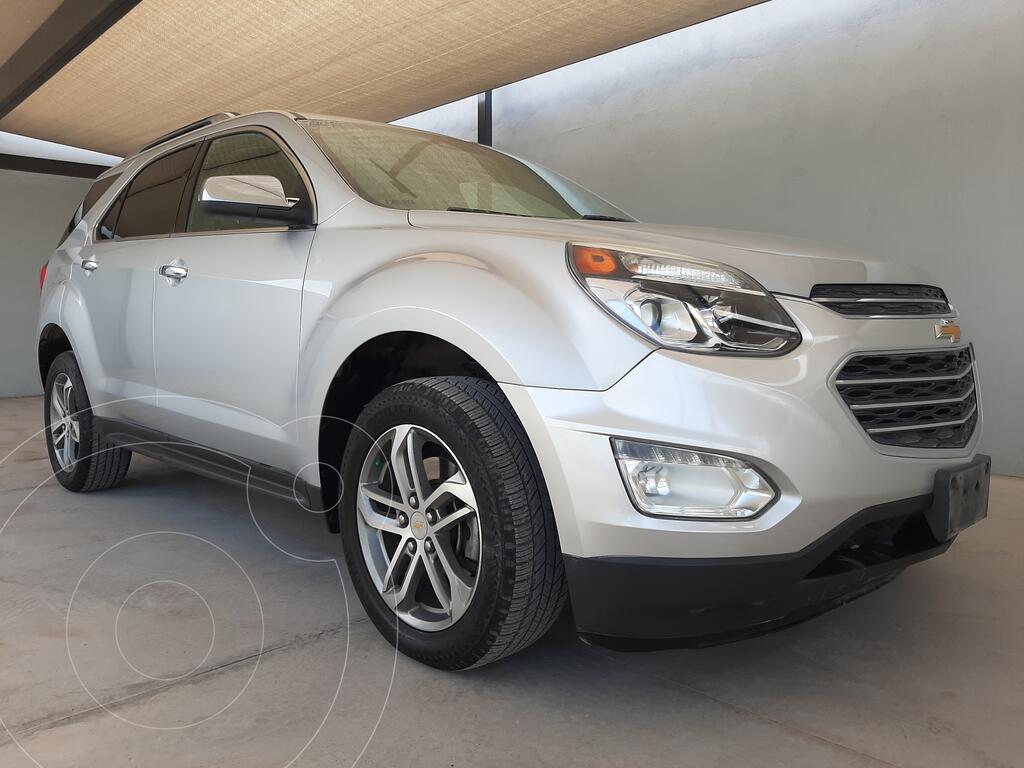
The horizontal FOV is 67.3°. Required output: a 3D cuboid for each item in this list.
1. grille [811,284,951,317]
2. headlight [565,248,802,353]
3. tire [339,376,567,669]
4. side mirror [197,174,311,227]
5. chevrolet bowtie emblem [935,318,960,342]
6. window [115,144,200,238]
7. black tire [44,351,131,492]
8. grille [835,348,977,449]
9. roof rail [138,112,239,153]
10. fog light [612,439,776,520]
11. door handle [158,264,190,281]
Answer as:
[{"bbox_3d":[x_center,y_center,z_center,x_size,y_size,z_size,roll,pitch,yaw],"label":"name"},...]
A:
[{"bbox_3d":[0.979,-0.199,1.849,0.150,0.075,0.860,4,6,45],"label":"grille"},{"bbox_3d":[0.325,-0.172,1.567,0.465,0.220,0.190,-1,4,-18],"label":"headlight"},{"bbox_3d":[-0.164,0.334,1.952,0.243,0.705,0.710,-3,5,-44],"label":"tire"},{"bbox_3d":[-0.708,-0.498,2.120,0.215,0.147,0.235,4,6,45],"label":"side mirror"},{"bbox_3d":[1.023,-0.126,1.809,0.032,0.060,0.165,4,6,45],"label":"chevrolet bowtie emblem"},{"bbox_3d":[-1.415,-0.746,3.072,0.660,0.400,0.050,4,-17,45],"label":"window"},{"bbox_3d":[-2.188,0.187,3.963,0.710,0.705,0.243,4,5,45],"label":"black tire"},{"bbox_3d":[1.003,0.028,1.841,0.160,0.240,0.880,4,6,45],"label":"grille"},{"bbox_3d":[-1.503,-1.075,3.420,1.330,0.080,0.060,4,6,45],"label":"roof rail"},{"bbox_3d":[0.359,0.181,1.538,0.330,0.160,0.115,-1,4,-18],"label":"fog light"},{"bbox_3d":[-1.147,-0.381,2.645,0.195,0.048,0.052,4,6,45],"label":"door handle"}]

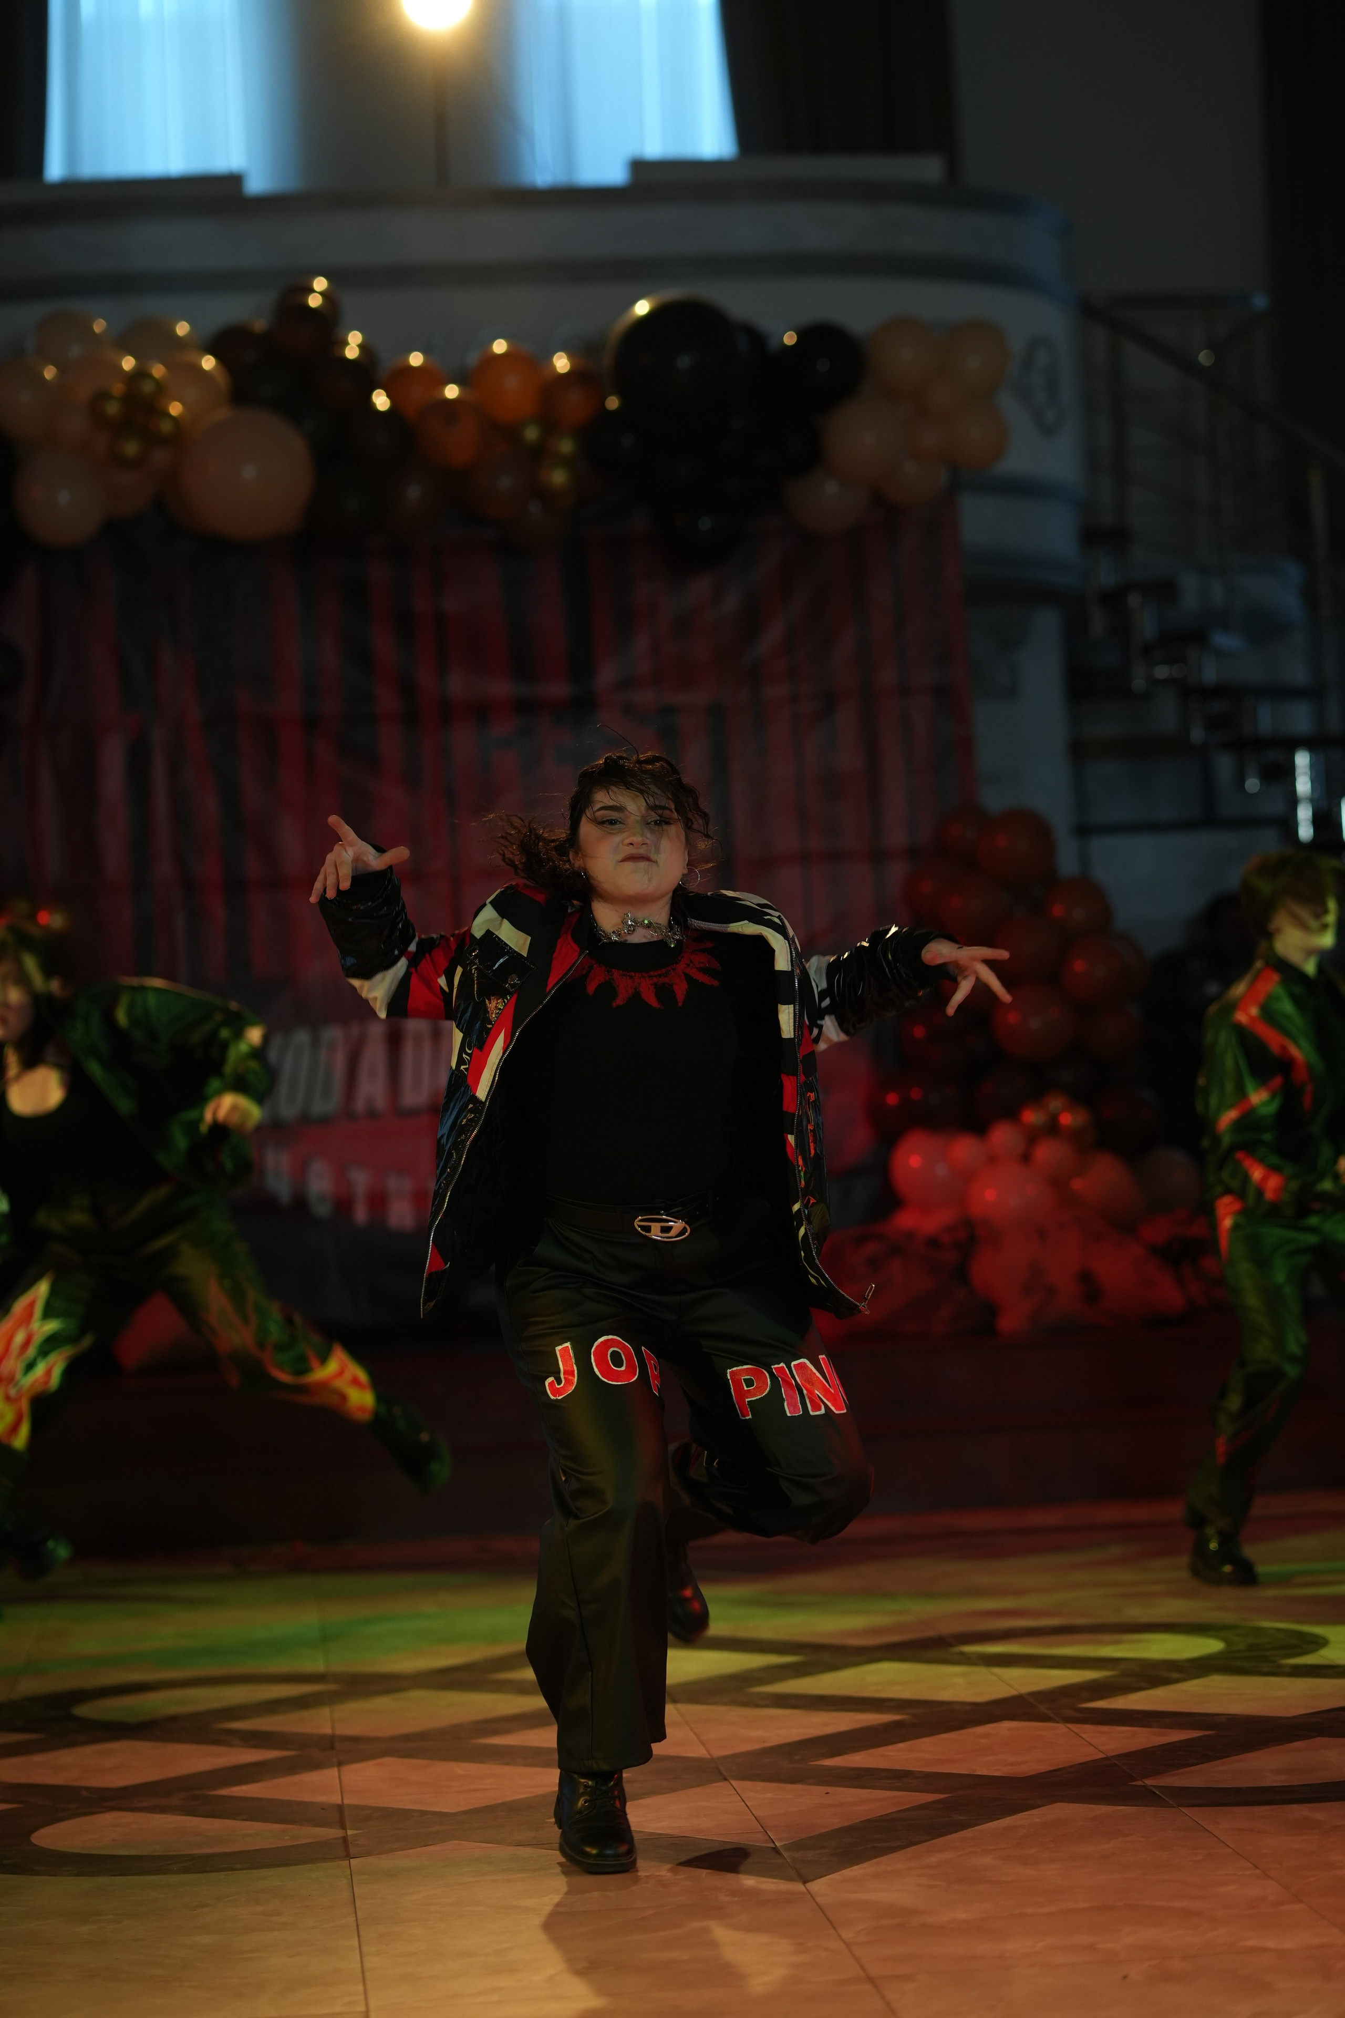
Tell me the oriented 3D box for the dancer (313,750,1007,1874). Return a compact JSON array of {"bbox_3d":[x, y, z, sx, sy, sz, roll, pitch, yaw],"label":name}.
[{"bbox_3d":[0.005,0.440,6.950,1.010,1.630,0.680,-2,-1,-5],"label":"dancer"}]

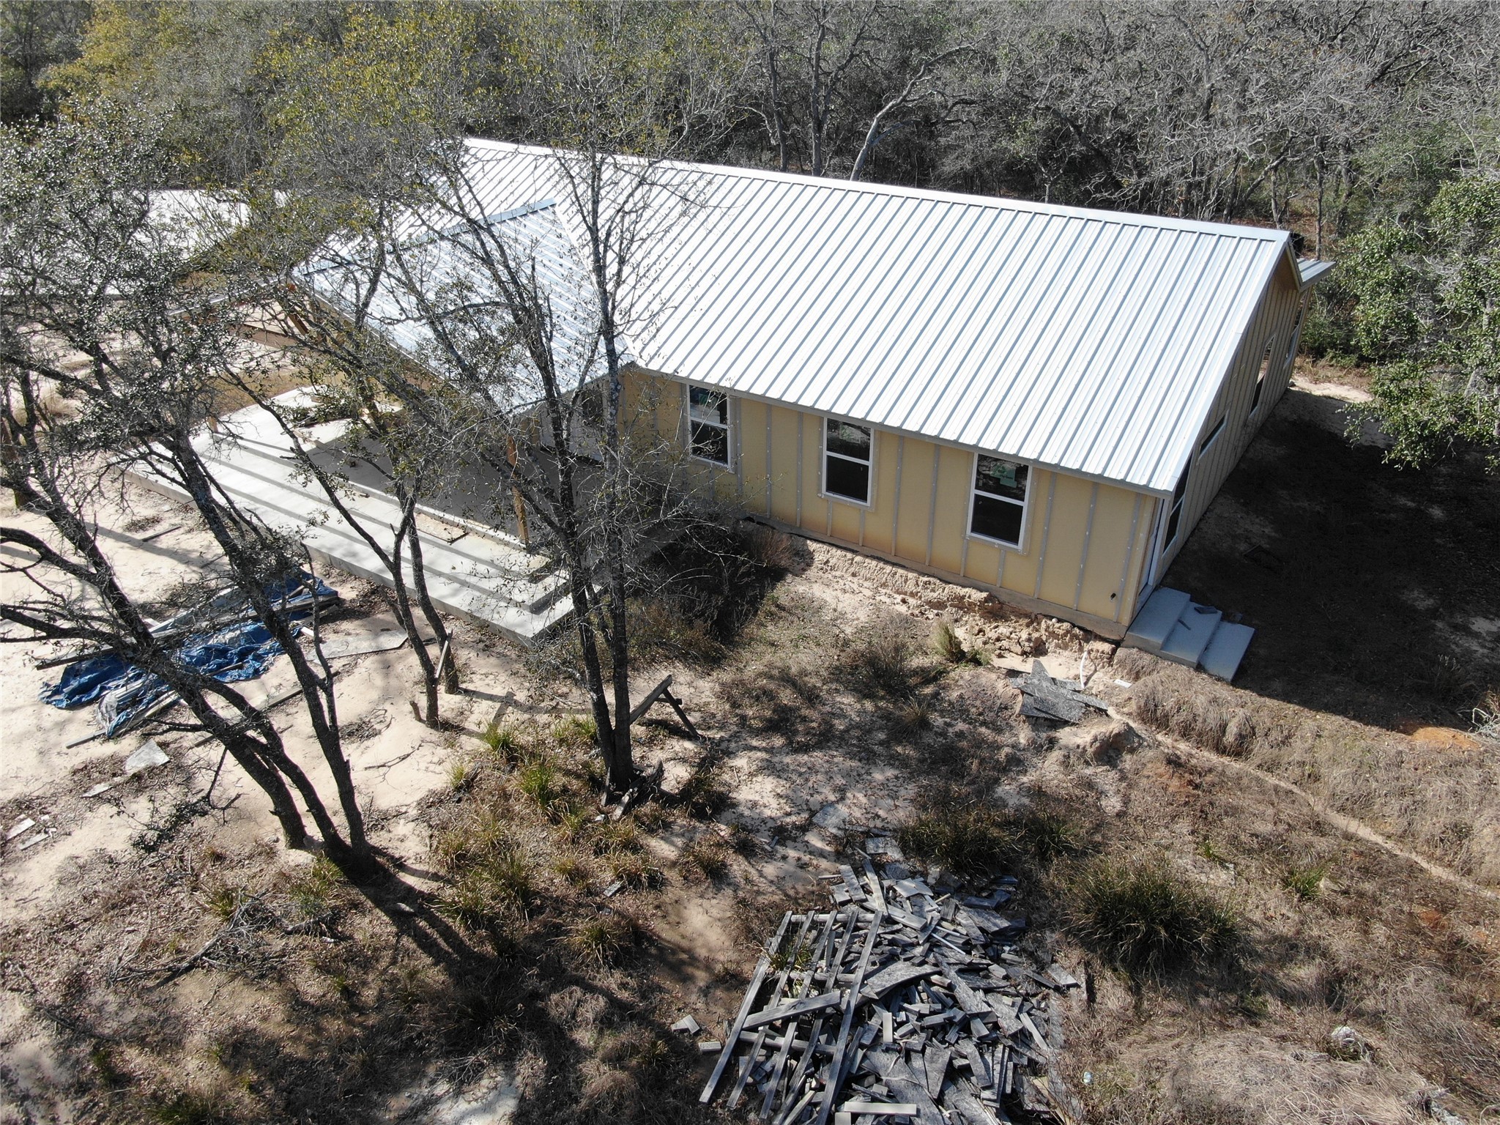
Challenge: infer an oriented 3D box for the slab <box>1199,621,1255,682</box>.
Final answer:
[{"bbox_3d":[6.941,1.339,15.205,0.500,0.150,1.520,19,36,30],"label":"slab"}]

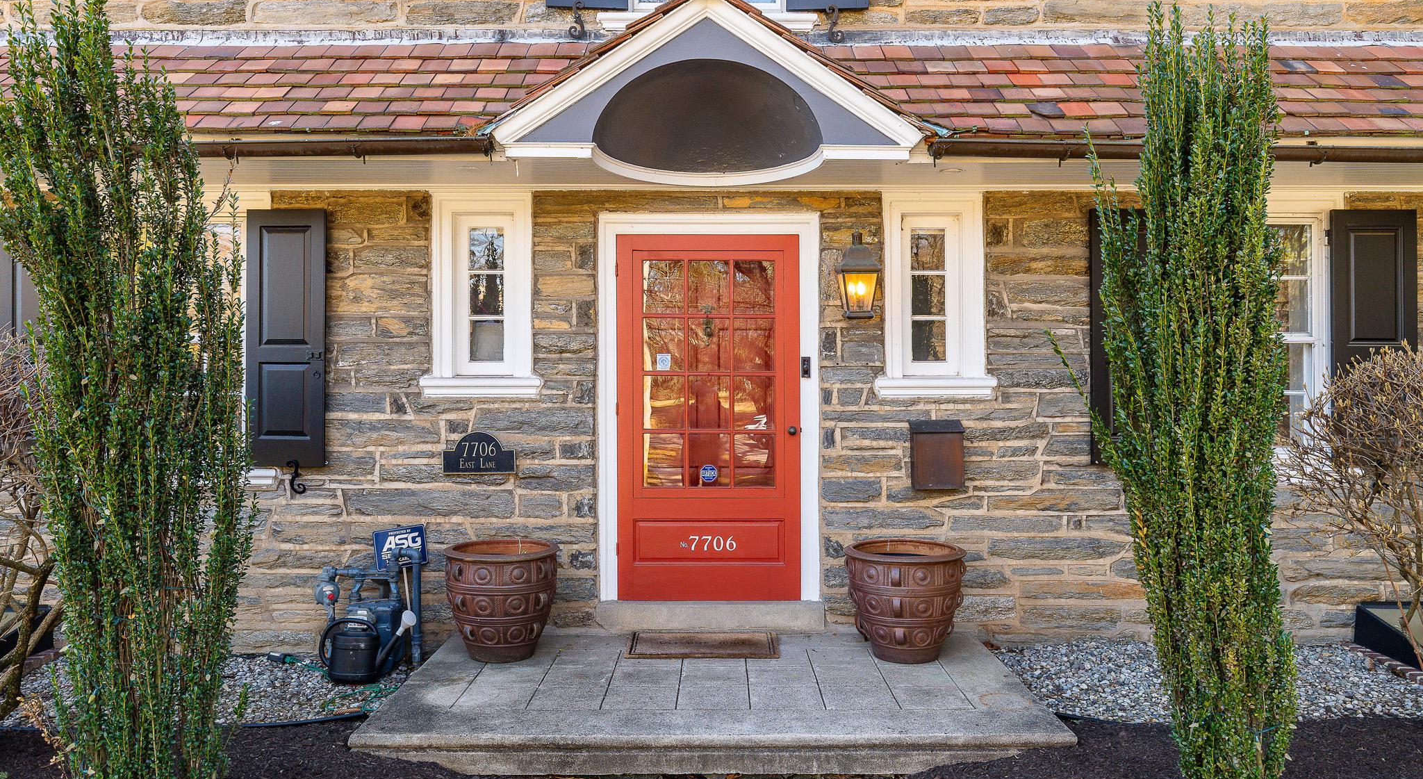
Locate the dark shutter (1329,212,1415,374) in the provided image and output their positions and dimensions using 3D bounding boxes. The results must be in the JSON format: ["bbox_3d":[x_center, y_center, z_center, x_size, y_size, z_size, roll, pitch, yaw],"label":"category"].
[{"bbox_3d":[3.615,-0.279,5.180,0.460,1.400,0.040,0,0,4],"label":"dark shutter"}]

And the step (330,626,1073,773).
[{"bbox_3d":[0.010,1.420,4.455,2.810,0.190,1.590,0,0,0],"label":"step"}]

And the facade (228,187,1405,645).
[{"bbox_3d":[0.563,0.165,5.370,6.380,2.580,0.300,0,0,0],"label":"facade"}]

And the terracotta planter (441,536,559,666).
[{"bbox_3d":[-1.057,1.062,4.760,0.570,0.530,0.570,0,0,0],"label":"terracotta planter"}]

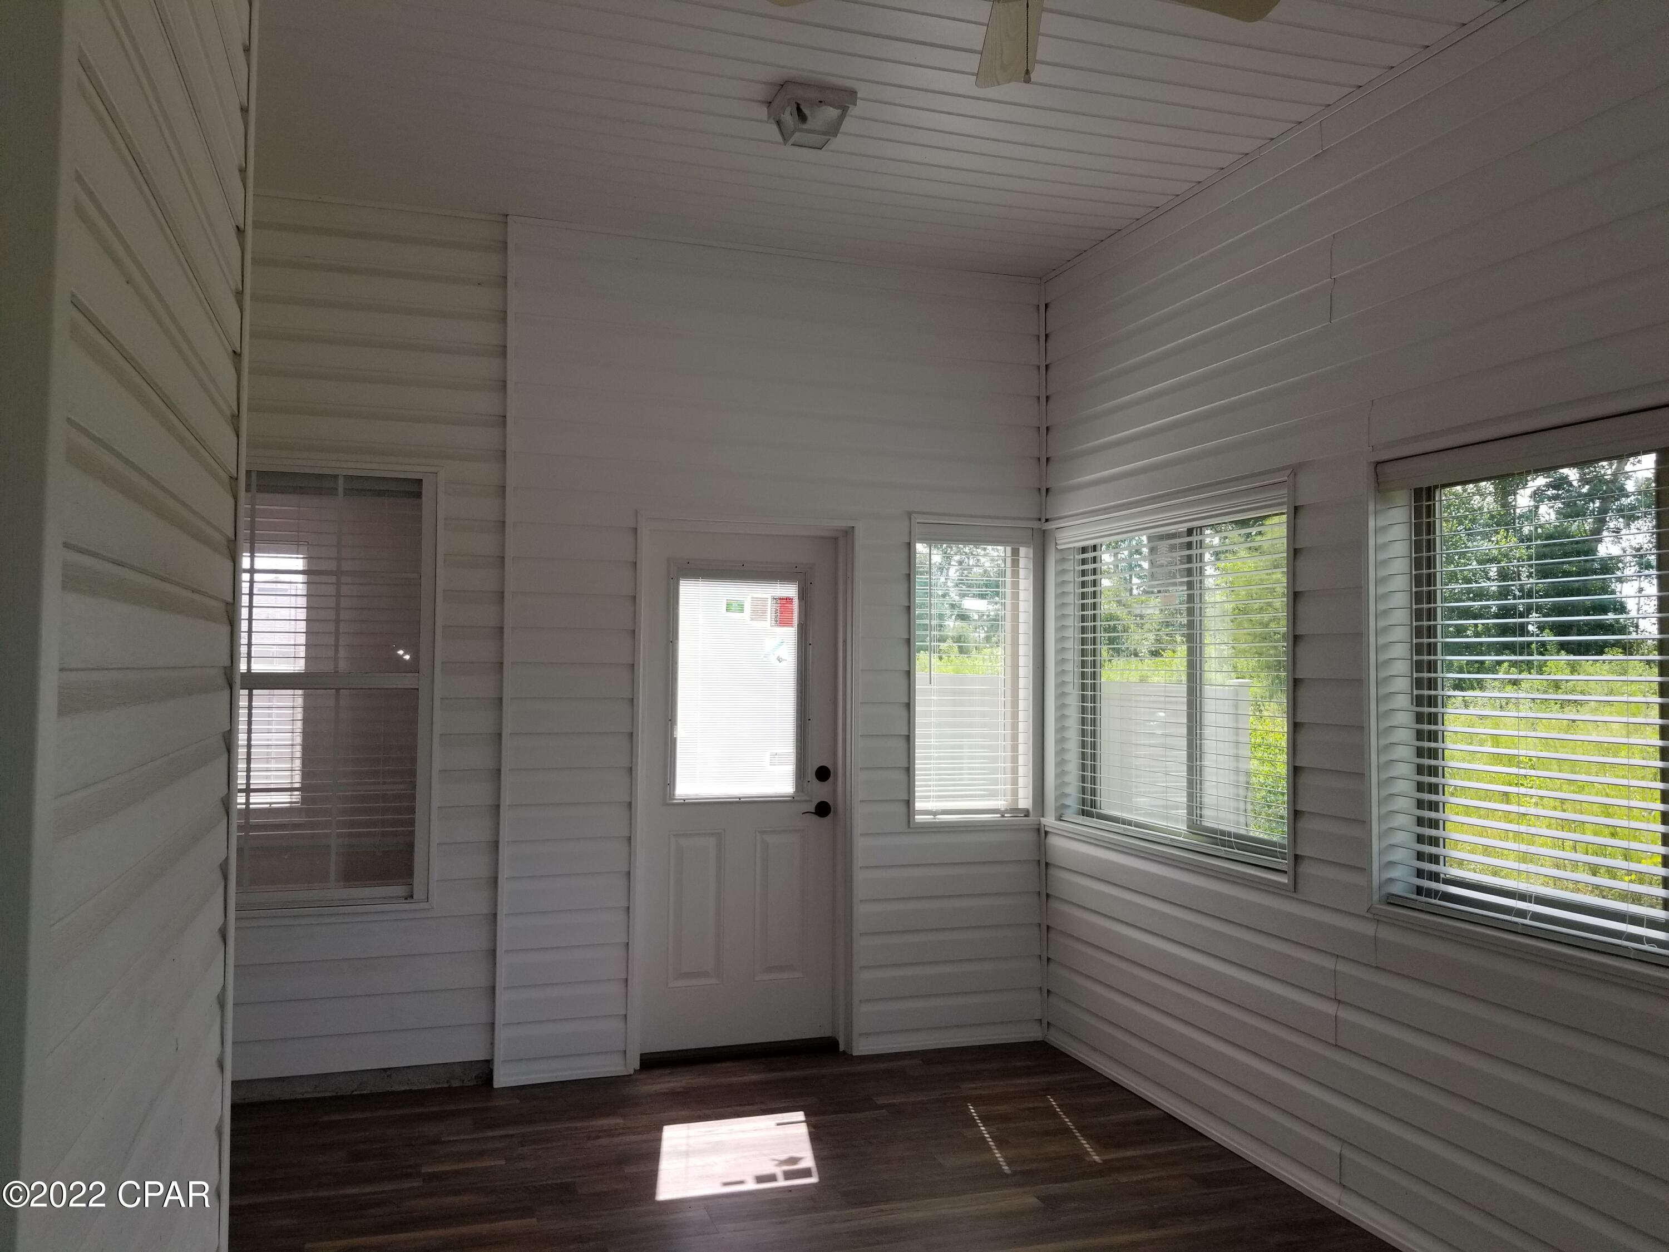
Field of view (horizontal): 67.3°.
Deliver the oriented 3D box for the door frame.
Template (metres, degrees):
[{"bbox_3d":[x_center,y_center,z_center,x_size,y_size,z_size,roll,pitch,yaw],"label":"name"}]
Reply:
[{"bbox_3d":[-0.344,0.624,4.796,0.862,2.061,0.130,1,-2,-19],"label":"door frame"}]

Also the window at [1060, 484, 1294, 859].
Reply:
[{"bbox_3d":[1.165,0.182,4.432,0.090,1.180,1.423,1,-2,-19],"label":"window"}]

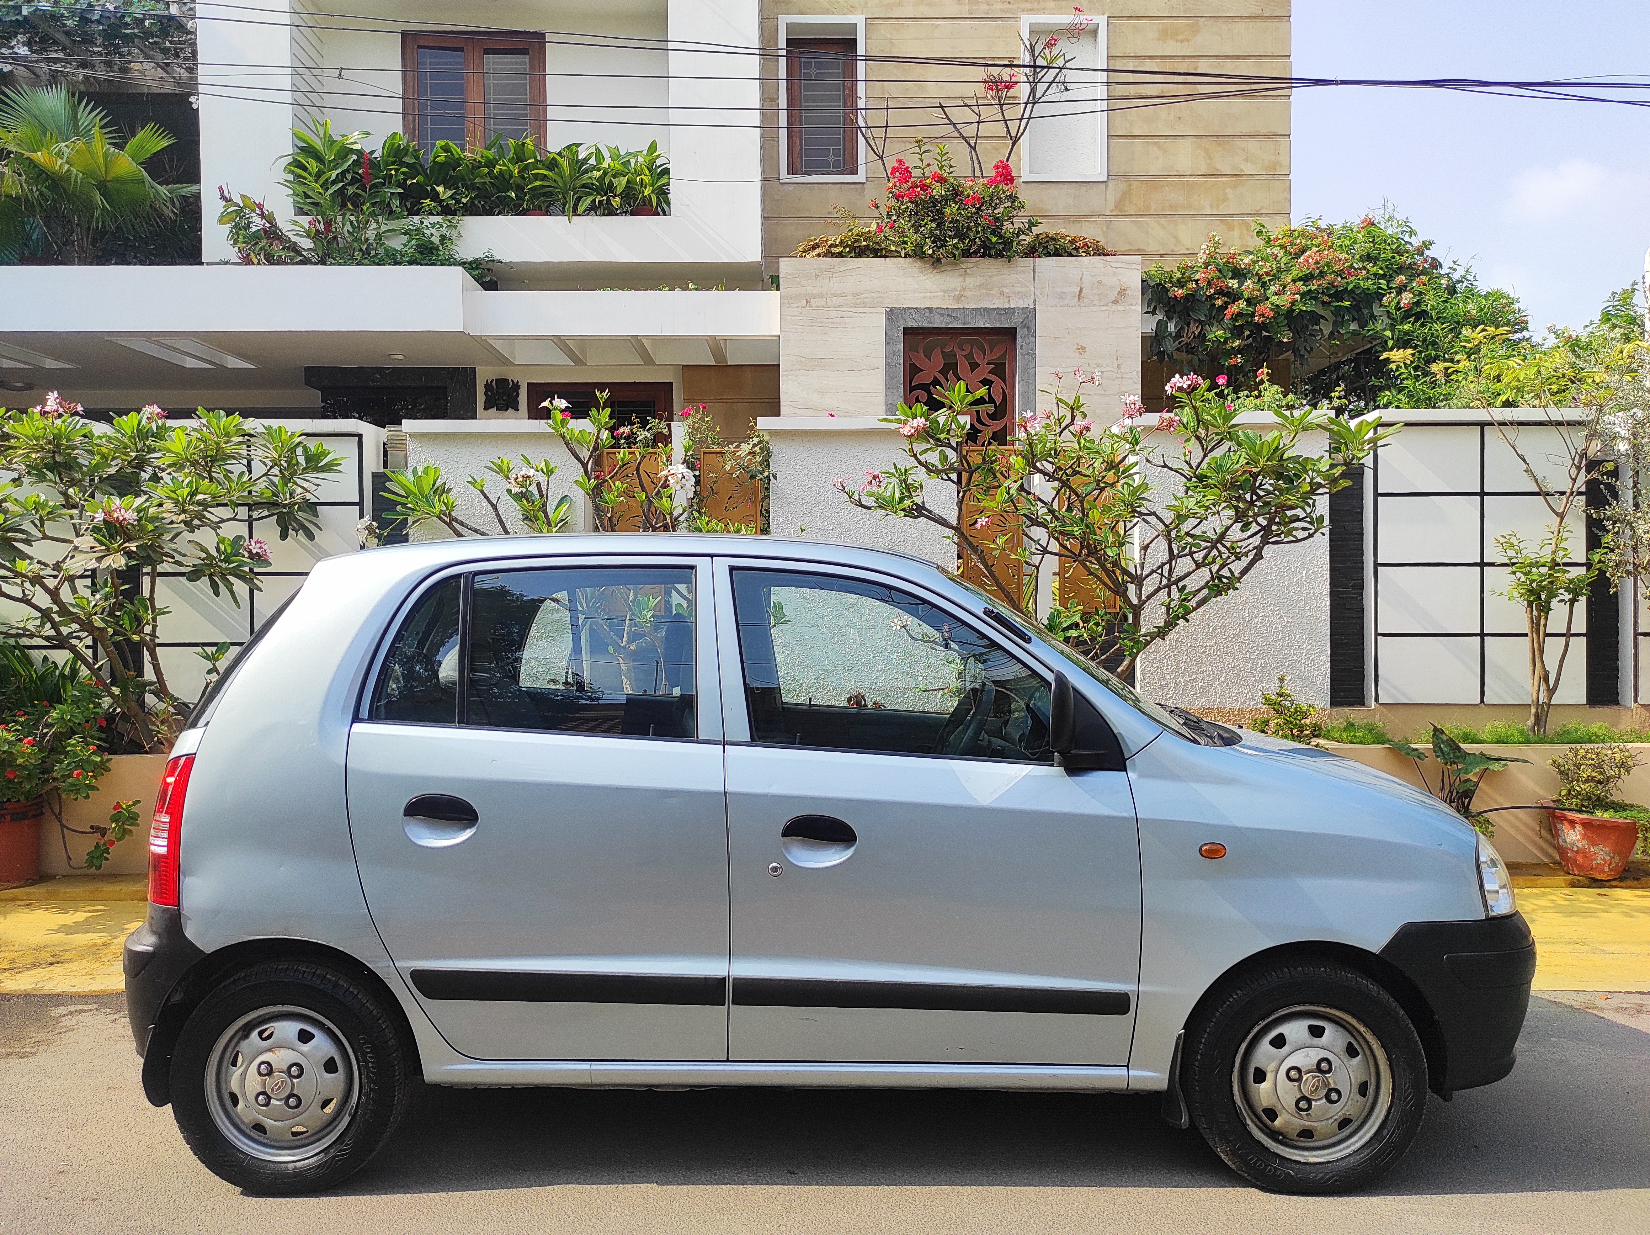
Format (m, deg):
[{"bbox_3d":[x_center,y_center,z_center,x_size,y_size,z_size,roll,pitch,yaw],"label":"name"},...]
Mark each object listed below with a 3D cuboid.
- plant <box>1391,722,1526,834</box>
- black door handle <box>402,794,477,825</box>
[{"bbox_3d":[2.740,0.800,5.150,0.600,0.660,0.500,0,1,0],"label":"plant"},{"bbox_3d":[-0.886,0.441,2.750,0.172,0.070,0.045,0,1,1],"label":"black door handle"}]

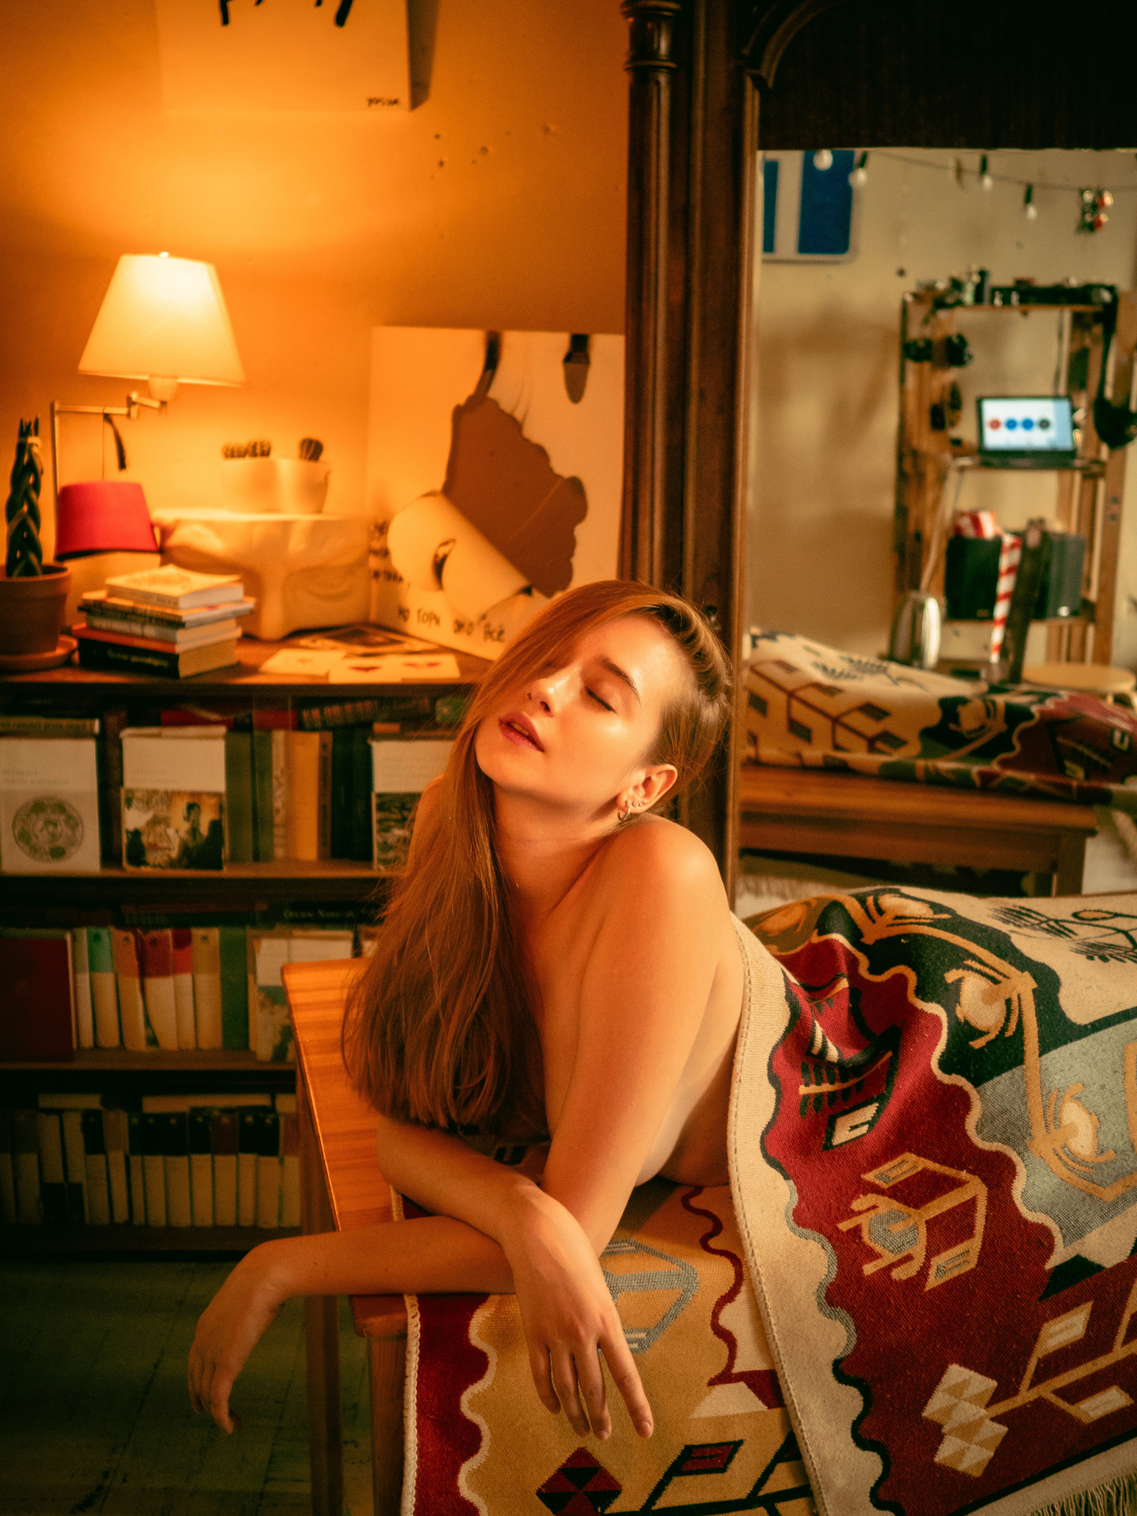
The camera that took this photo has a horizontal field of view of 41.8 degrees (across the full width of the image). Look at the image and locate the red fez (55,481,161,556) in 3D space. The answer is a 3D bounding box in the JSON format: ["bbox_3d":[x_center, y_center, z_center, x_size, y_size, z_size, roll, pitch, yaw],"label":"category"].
[{"bbox_3d":[-0.763,-0.396,2.460,0.172,0.118,0.174,-3,6,1],"label":"red fez"}]

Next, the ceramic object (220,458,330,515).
[{"bbox_3d":[-0.505,-0.465,2.561,0.180,0.090,0.105,-2,16,-10],"label":"ceramic object"}]

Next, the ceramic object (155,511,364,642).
[{"bbox_3d":[-0.527,-0.314,2.550,0.355,0.195,0.190,-3,16,-13],"label":"ceramic object"}]

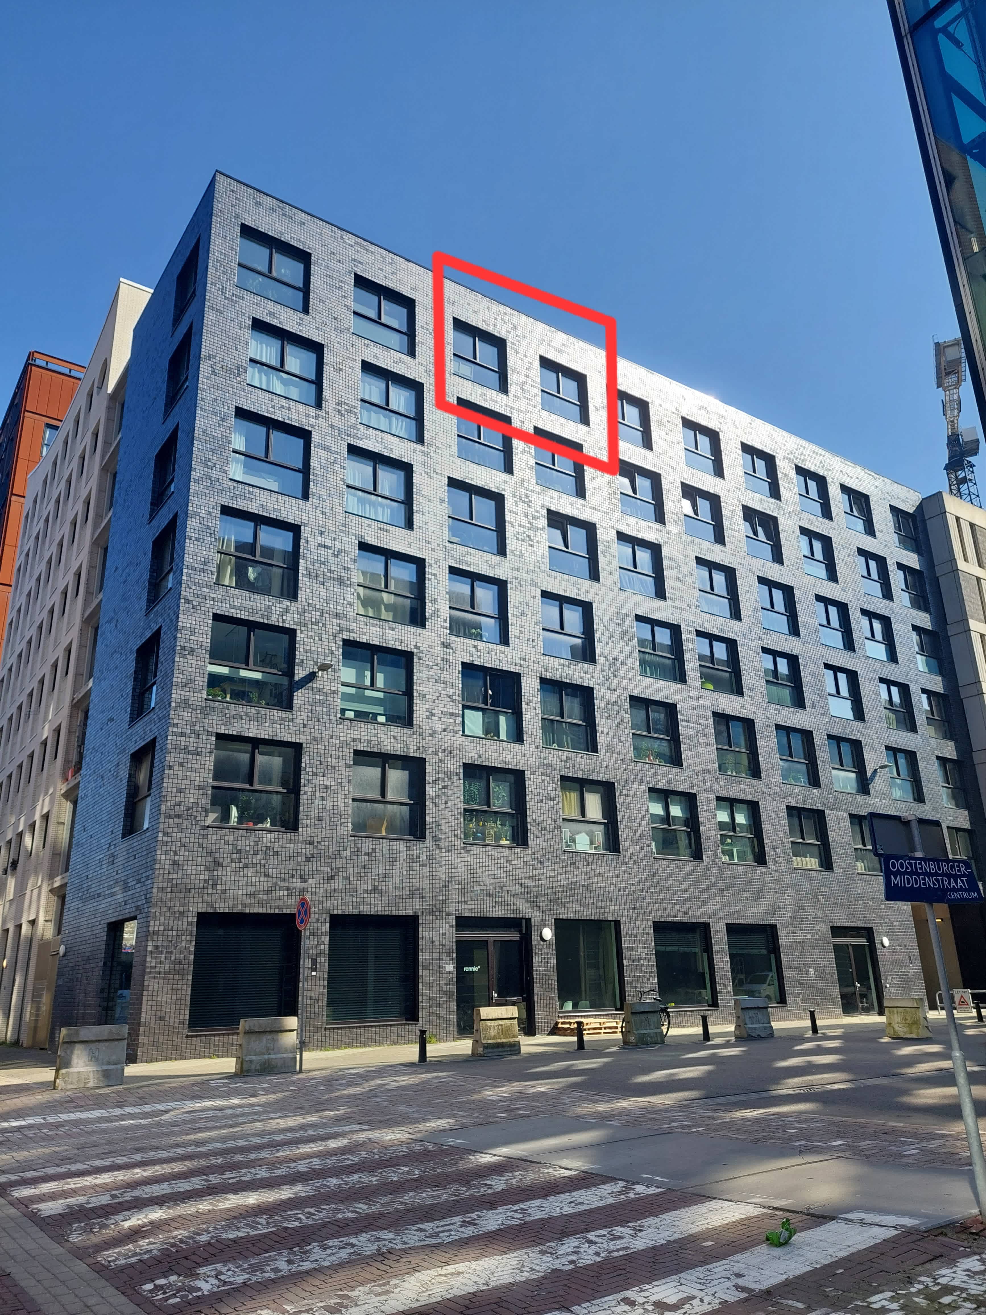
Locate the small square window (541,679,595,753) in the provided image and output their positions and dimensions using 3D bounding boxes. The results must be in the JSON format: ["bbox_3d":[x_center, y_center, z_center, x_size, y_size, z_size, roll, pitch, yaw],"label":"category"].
[{"bbox_3d":[2.266,1.895,29.531,2.202,2.212,0.250,12,-23,-33],"label":"small square window"}]

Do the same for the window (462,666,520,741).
[{"bbox_3d":[-0.061,1.379,27.587,2.040,2.040,0.200,12,-23,-33],"label":"window"}]

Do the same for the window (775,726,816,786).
[{"bbox_3d":[11.528,3.793,36.209,2.220,2.220,0.200,12,-23,-33],"label":"window"}]

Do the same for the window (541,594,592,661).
[{"bbox_3d":[2.337,-0.897,30.173,2.123,2.128,0.250,11,-22,-33],"label":"window"}]

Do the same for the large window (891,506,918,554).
[{"bbox_3d":[19.608,-5.933,45.292,2.202,2.212,0.250,12,-23,-33],"label":"large window"}]

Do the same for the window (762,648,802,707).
[{"bbox_3d":[10.882,0.841,35.852,2.151,2.135,0.250,11,-22,-33],"label":"window"}]

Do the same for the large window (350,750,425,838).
[{"bbox_3d":[-2.753,3.648,24.755,2.150,2.130,0.250,12,-23,-34],"label":"large window"}]

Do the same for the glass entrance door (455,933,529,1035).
[{"bbox_3d":[-0.050,8.746,25.374,2.420,2.620,0.200,12,-23,-33],"label":"glass entrance door"}]

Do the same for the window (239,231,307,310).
[{"bbox_3d":[-6.321,-11.068,27.312,2.150,2.130,0.250,12,-23,-34],"label":"window"}]

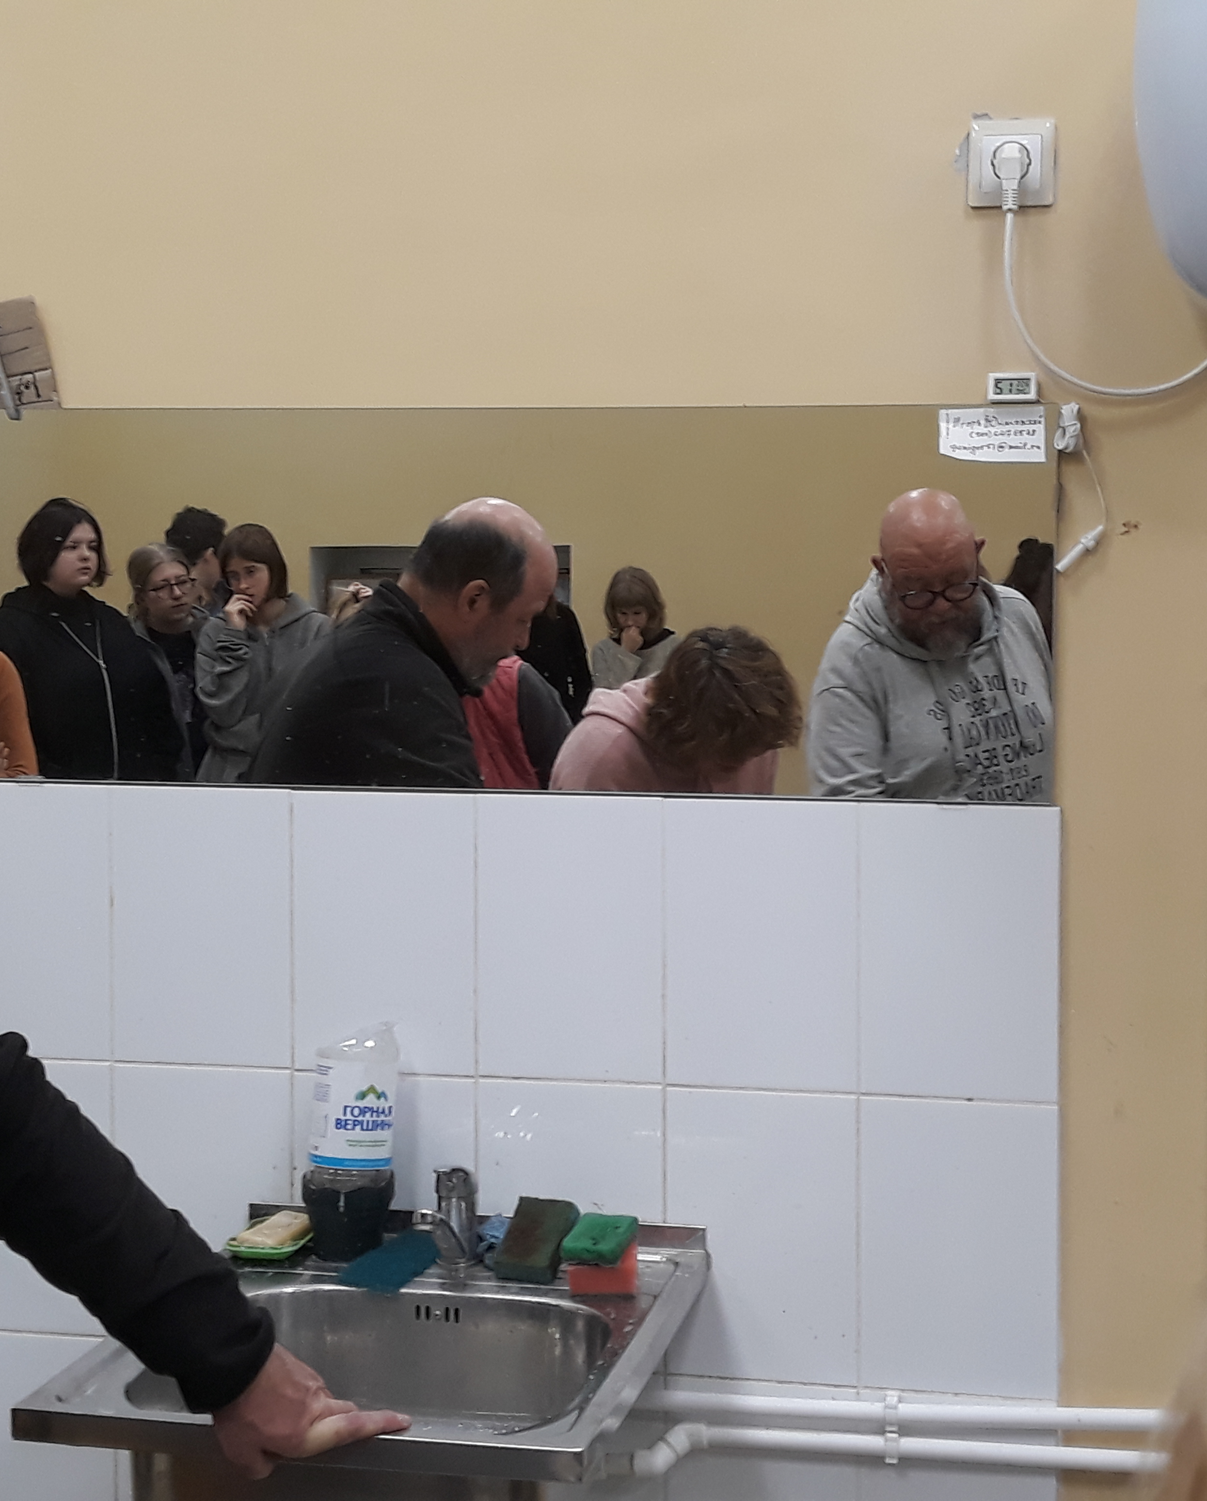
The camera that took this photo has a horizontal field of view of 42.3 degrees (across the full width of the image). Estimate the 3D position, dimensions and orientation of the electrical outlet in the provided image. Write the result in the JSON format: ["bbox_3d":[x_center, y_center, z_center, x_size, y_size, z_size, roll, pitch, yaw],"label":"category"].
[{"bbox_3d":[0.406,-0.582,1.552,0.082,0.084,0.018,1,2,8],"label":"electrical outlet"}]

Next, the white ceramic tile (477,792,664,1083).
[{"bbox_3d":[-0.035,0.199,1.643,0.200,0.300,0.009,1,2,8],"label":"white ceramic tile"}]

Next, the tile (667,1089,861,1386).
[{"bbox_3d":[0.161,0.500,1.613,0.198,0.298,0.009,1,2,7],"label":"tile"}]

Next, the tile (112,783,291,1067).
[{"bbox_3d":[-0.436,0.193,1.698,0.200,0.300,0.009,1,2,8],"label":"tile"}]

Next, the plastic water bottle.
[{"bbox_3d":[-0.261,0.399,1.610,0.093,0.233,0.093,3,2,0],"label":"plastic water bottle"}]

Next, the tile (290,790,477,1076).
[{"bbox_3d":[-0.233,0.194,1.652,0.198,0.298,0.009,1,2,7],"label":"tile"}]

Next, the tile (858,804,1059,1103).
[{"bbox_3d":[0.362,0.203,1.577,0.198,0.298,0.009,1,2,7],"label":"tile"}]

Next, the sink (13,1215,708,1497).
[{"bbox_3d":[-0.193,0.588,1.434,0.488,0.182,0.440,1,2,12],"label":"sink"}]

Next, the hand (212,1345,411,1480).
[{"bbox_3d":[-0.236,0.537,1.265,0.160,0.100,0.100,1,2,8],"label":"hand"}]

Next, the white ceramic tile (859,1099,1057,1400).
[{"bbox_3d":[0.363,0.509,1.599,0.200,0.300,0.009,1,2,8],"label":"white ceramic tile"}]

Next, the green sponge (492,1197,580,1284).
[{"bbox_3d":[-0.067,0.486,1.557,0.060,0.028,0.088,1,30,15],"label":"green sponge"}]

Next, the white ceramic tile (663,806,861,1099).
[{"bbox_3d":[0.163,0.203,1.617,0.200,0.300,0.009,1,2,8],"label":"white ceramic tile"}]

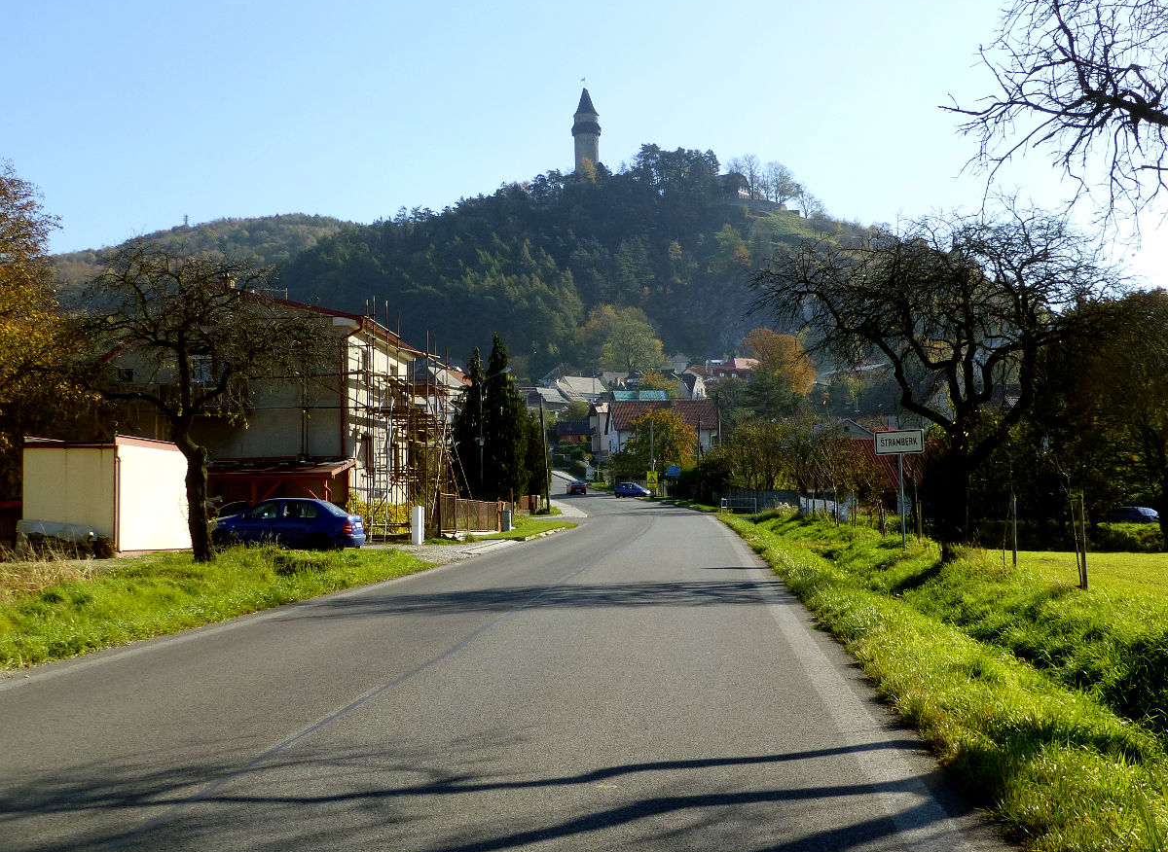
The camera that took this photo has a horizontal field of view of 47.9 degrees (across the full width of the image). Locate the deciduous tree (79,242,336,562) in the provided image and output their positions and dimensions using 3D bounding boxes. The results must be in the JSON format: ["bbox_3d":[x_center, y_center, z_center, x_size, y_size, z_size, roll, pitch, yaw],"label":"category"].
[{"bbox_3d":[-8.205,-0.531,28.700,5.500,6.900,5.100,0,-2,0],"label":"deciduous tree"}]

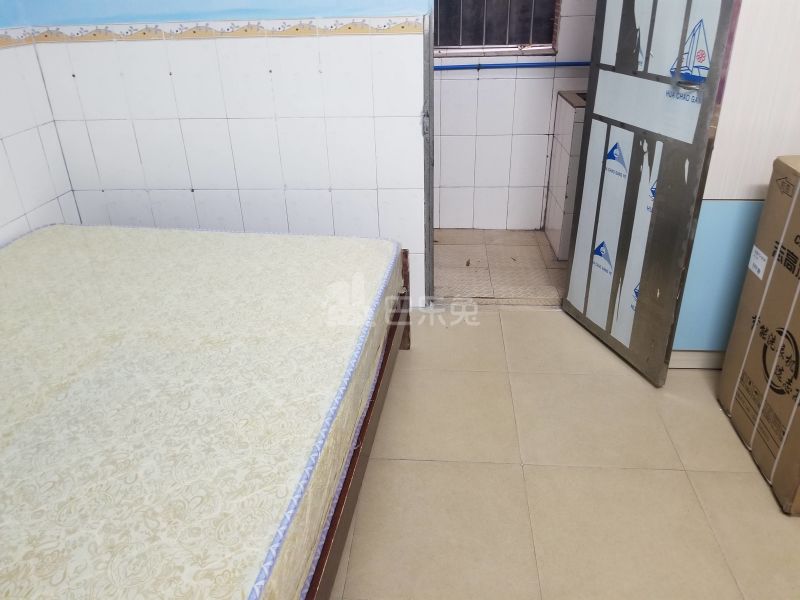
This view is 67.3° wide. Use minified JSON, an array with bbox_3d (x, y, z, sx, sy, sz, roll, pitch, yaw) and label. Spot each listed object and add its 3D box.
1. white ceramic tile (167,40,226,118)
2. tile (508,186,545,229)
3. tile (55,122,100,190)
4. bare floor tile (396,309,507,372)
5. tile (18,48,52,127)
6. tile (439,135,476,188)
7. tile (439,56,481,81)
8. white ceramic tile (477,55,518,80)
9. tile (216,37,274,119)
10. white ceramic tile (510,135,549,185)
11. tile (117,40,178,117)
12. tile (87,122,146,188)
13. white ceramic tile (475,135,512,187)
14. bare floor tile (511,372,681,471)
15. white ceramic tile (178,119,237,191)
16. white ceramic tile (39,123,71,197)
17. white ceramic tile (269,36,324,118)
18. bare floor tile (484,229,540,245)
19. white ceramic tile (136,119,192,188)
[{"bbox_3d":[-0.801,-0.867,2.375,0.200,0.293,0.010,1,29,4],"label":"white ceramic tile"},{"bbox_3d":[0.739,-0.540,3.551,0.200,0.262,0.010,1,29,4],"label":"tile"},{"bbox_3d":[-1.368,-0.614,2.567,0.138,0.298,0.010,0,28,4],"label":"tile"},{"bbox_3d":[0.195,0.168,2.578,0.500,0.010,0.485,1,29,4],"label":"bare floor tile"},{"bbox_3d":[-1.451,-0.852,2.380,0.010,0.300,0.108,1,28,5],"label":"tile"},{"bbox_3d":[0.334,-0.795,3.456,0.200,0.300,0.010,1,28,4],"label":"tile"},{"bbox_3d":[0.320,-1.236,3.204,0.200,0.114,0.010,1,29,4],"label":"tile"},{"bbox_3d":[0.520,-1.238,3.198,0.200,0.114,0.010,1,28,4],"label":"white ceramic tile"},{"bbox_3d":[-0.609,-0.875,2.388,0.200,0.300,0.010,1,28,4],"label":"tile"},{"bbox_3d":[0.732,-0.789,3.417,0.200,0.298,0.010,1,28,4],"label":"white ceramic tile"},{"bbox_3d":[-1.006,-0.876,2.403,0.201,0.300,0.010,0,28,4],"label":"tile"},{"bbox_3d":[-1.207,-0.621,2.577,0.200,0.300,0.010,1,28,4],"label":"tile"},{"bbox_3d":[0.537,-0.796,3.455,0.200,0.300,0.010,1,28,4],"label":"white ceramic tile"},{"bbox_3d":[0.652,0.410,2.095,0.500,0.010,0.500,1,28,4],"label":"bare floor tile"},{"bbox_3d":[-0.804,-0.615,2.546,0.200,0.300,0.010,1,28,4],"label":"white ceramic tile"},{"bbox_3d":[-1.449,-0.587,2.527,0.010,0.300,0.100,3,29,9],"label":"white ceramic tile"},{"bbox_3d":[-0.406,-0.871,2.365,0.201,0.300,0.010,0,28,4],"label":"white ceramic tile"},{"bbox_3d":[0.651,-0.364,3.533,0.300,0.010,0.243,1,28,4],"label":"bare floor tile"},{"bbox_3d":[-0.999,-0.612,2.548,0.200,0.300,0.010,0,28,3],"label":"white ceramic tile"}]

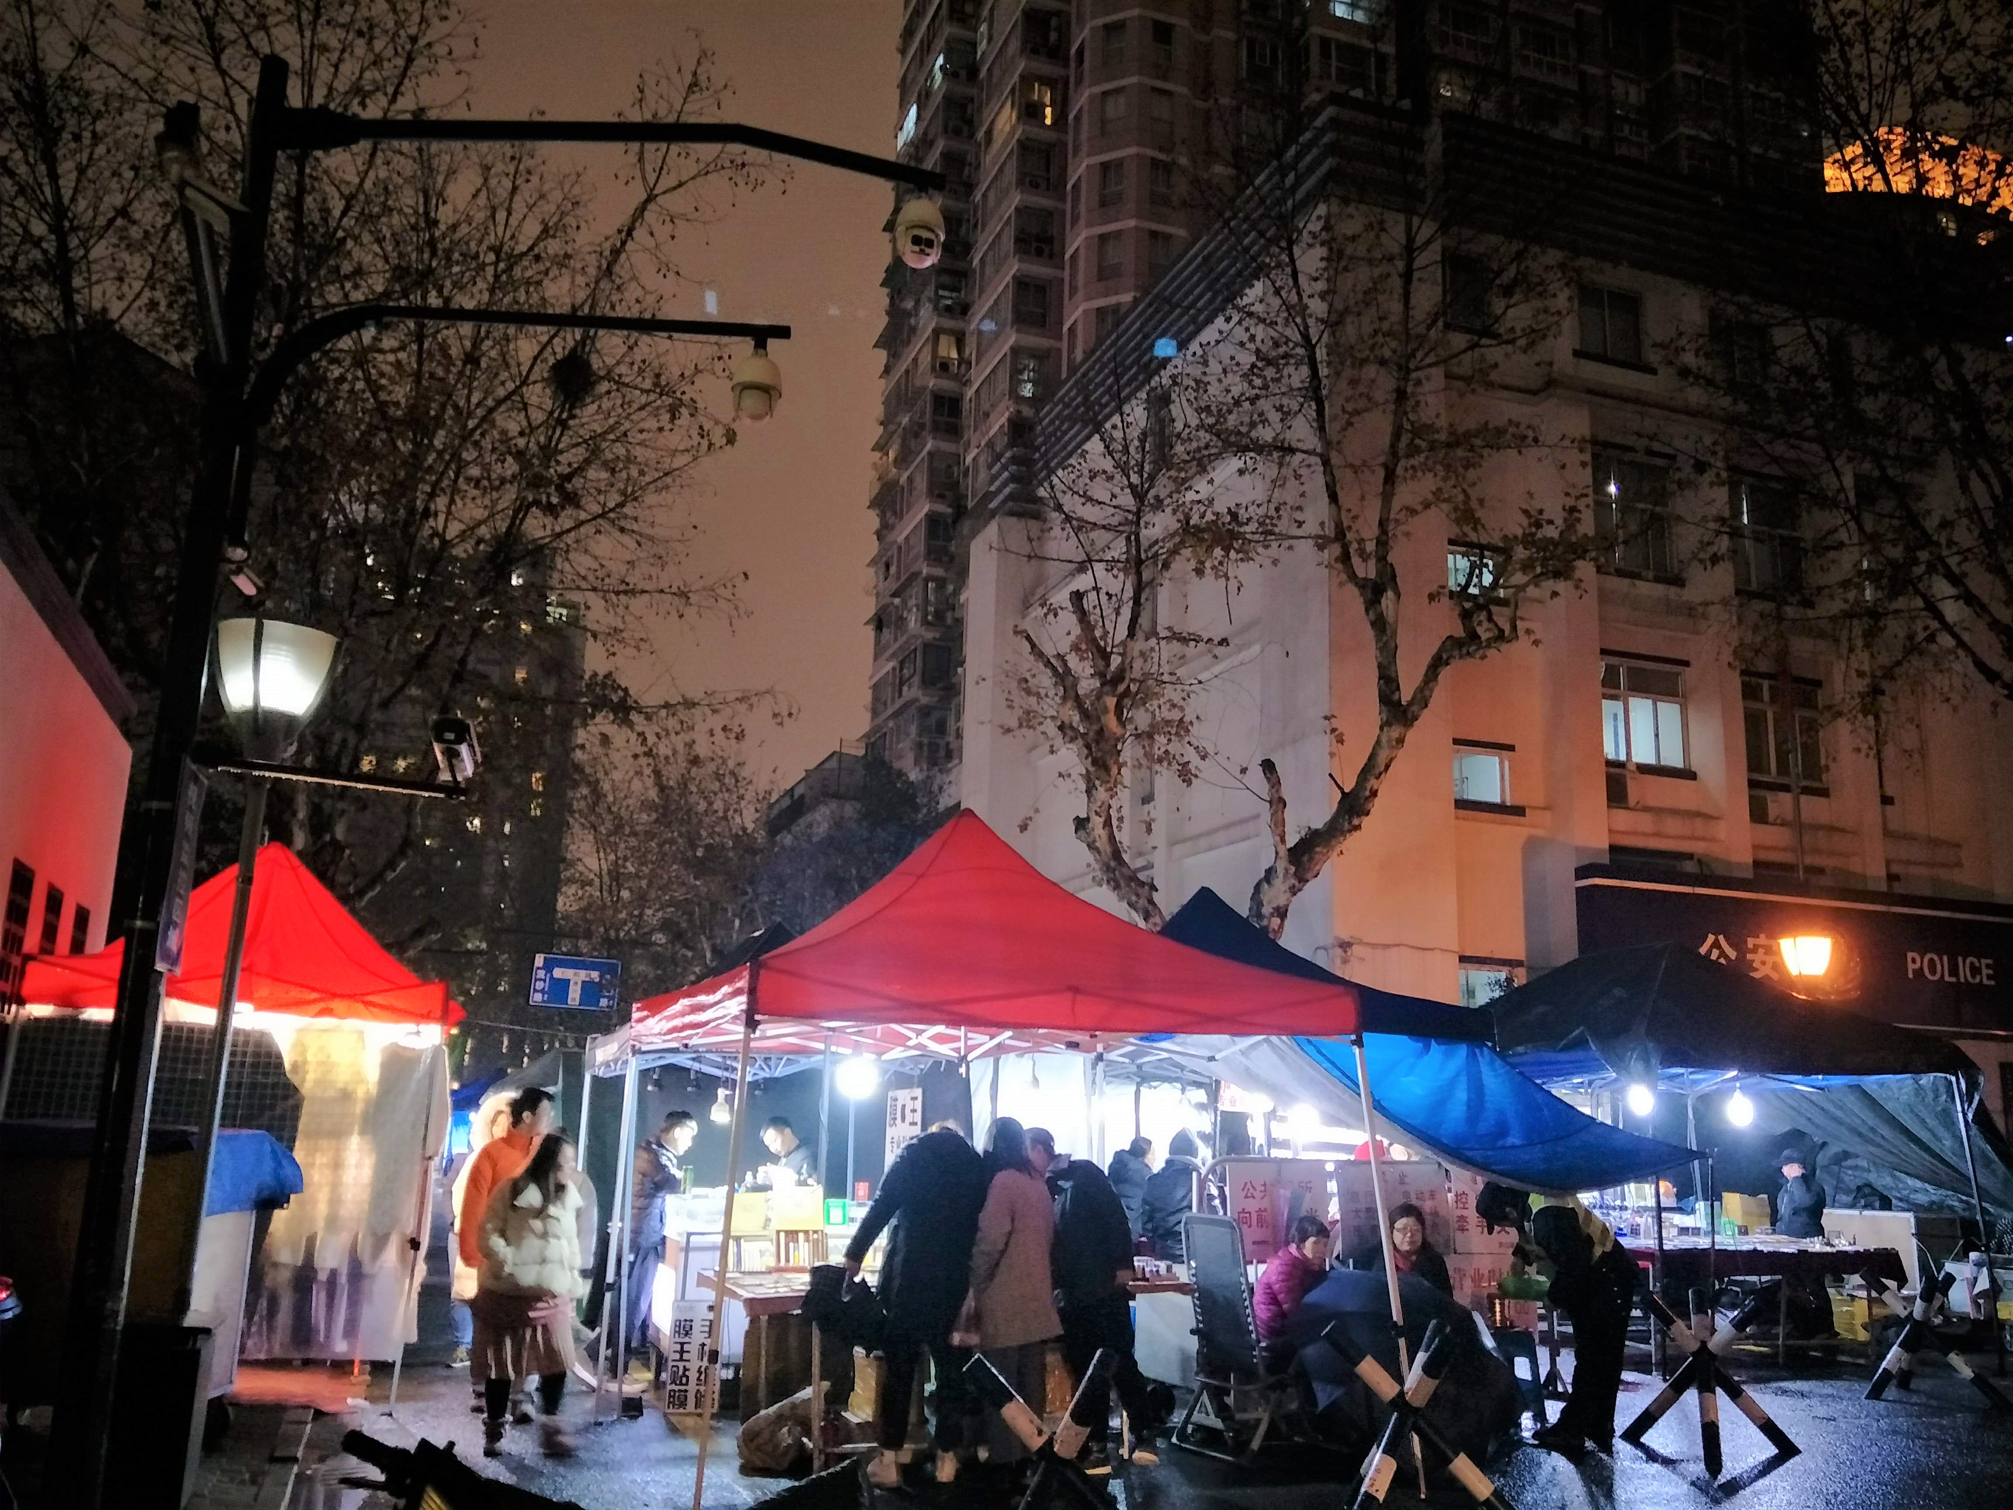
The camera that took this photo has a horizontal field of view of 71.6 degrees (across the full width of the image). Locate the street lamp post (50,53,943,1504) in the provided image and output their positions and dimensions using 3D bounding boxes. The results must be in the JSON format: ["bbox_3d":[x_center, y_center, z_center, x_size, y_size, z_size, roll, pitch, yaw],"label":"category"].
[{"bbox_3d":[-2.194,-0.134,5.892,3.600,6.250,0.600,2,-13,0],"label":"street lamp post"}]

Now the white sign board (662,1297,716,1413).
[{"bbox_3d":[-1.769,3.375,7.831,0.310,0.660,0.030,2,-13,-6],"label":"white sign board"}]

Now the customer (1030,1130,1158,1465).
[{"bbox_3d":[0.434,2.671,6.941,0.500,1.550,0.540,10,-15,-29],"label":"customer"}]

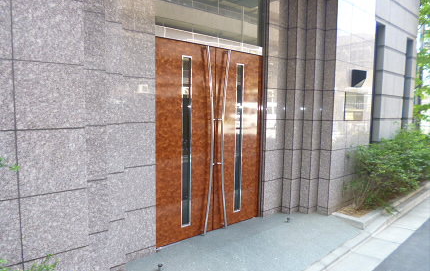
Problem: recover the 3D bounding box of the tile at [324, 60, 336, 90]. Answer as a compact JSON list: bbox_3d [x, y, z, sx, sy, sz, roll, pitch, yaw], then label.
[{"bbox_3d":[1.690,-0.871,4.372,0.035,0.438,0.181,-3,6,-39],"label":"tile"}]

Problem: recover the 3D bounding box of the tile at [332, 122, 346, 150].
[{"bbox_3d":[1.866,-0.006,4.510,0.437,0.436,0.035,-3,7,-39],"label":"tile"}]

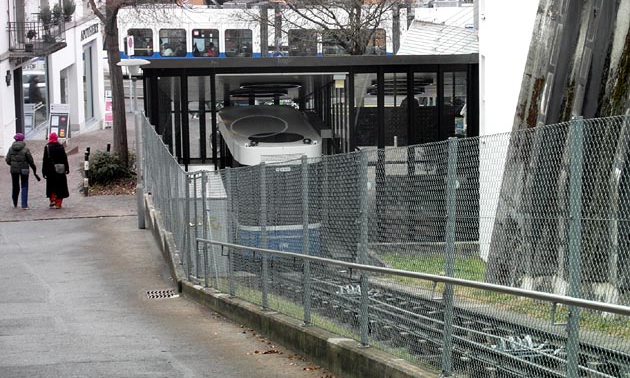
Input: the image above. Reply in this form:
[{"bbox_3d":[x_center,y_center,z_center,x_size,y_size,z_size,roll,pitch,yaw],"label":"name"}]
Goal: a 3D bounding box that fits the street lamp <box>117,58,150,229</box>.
[{"bbox_3d":[-3.578,-0.888,36.861,0.686,3.460,0.686,-2,11,0],"label":"street lamp"}]

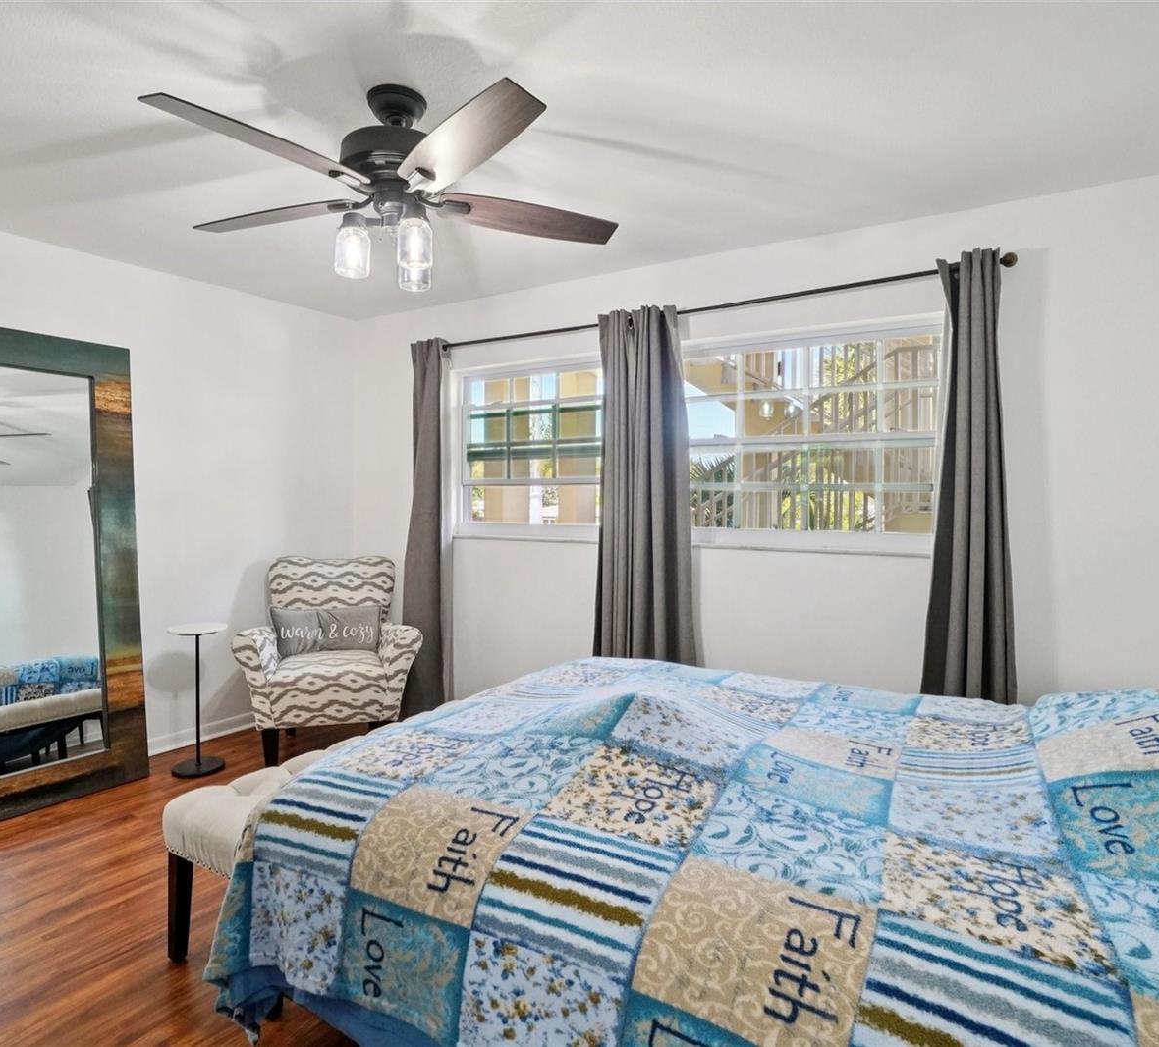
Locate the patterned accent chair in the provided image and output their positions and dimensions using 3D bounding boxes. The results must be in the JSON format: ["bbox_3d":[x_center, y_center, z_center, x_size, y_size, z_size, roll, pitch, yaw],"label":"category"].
[{"bbox_3d":[-1.272,0.664,3.445,0.853,0.936,0.755,0,3,-14],"label":"patterned accent chair"}]

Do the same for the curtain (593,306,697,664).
[{"bbox_3d":[0.314,0.053,3.126,0.480,2.100,0.127,2,3,30],"label":"curtain"}]

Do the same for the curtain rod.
[{"bbox_3d":[0.337,-0.978,3.065,2.856,0.049,0.059,2,3,30],"label":"curtain rod"}]

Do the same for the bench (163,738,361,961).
[{"bbox_3d":[-0.656,0.965,2.179,0.470,0.461,1.156,2,3,31],"label":"bench"}]

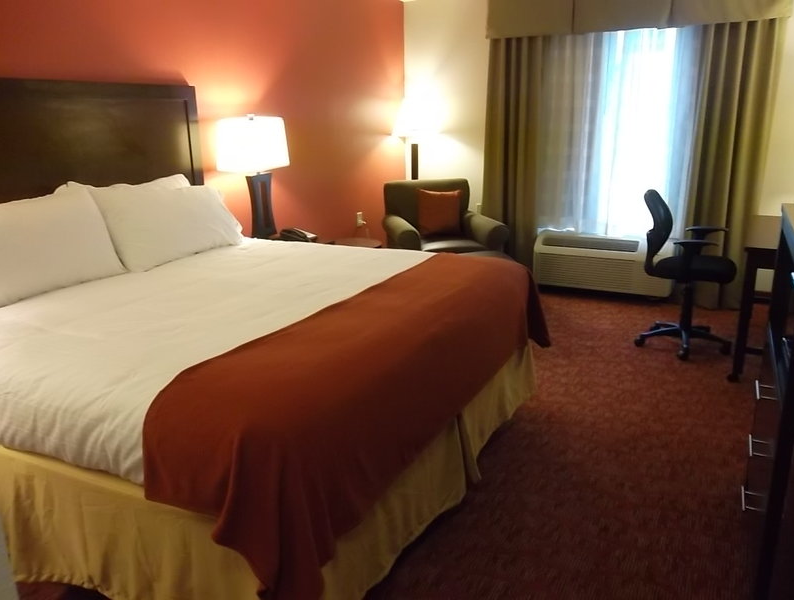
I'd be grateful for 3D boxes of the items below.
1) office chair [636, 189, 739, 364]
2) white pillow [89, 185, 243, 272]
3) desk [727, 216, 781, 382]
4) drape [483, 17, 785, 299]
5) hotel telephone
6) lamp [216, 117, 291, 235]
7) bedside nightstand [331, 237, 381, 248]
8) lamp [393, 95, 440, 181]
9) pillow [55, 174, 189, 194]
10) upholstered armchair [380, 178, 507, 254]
[{"bbox_3d":[1.844,-0.188,3.960,0.560,0.950,0.590,7,18,27],"label":"office chair"},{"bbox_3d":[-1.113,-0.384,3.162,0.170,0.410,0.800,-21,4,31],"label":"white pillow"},{"bbox_3d":[2.406,-0.048,3.824,0.580,0.740,1.380,7,18,27],"label":"desk"},{"bbox_3d":[1.712,-1.064,4.999,2.140,2.060,0.160,7,18,27],"label":"drape"},{"bbox_3d":[-0.652,-0.452,4.055,0.220,0.100,0.200,12,20,38],"label":"hotel telephone"},{"bbox_3d":[-0.814,-0.699,3.671,0.410,0.740,0.410,7,18,27],"label":"lamp"},{"bbox_3d":[-0.350,-0.145,4.662,0.520,0.540,0.520,7,18,27],"label":"bedside nightstand"},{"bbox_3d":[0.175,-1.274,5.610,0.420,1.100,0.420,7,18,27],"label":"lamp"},{"bbox_3d":[-1.316,-0.383,3.096,0.170,0.420,0.790,-8,10,30],"label":"pillow"},{"bbox_3d":[0.378,-0.485,5.165,0.840,0.900,0.840,-6,17,-17],"label":"upholstered armchair"}]

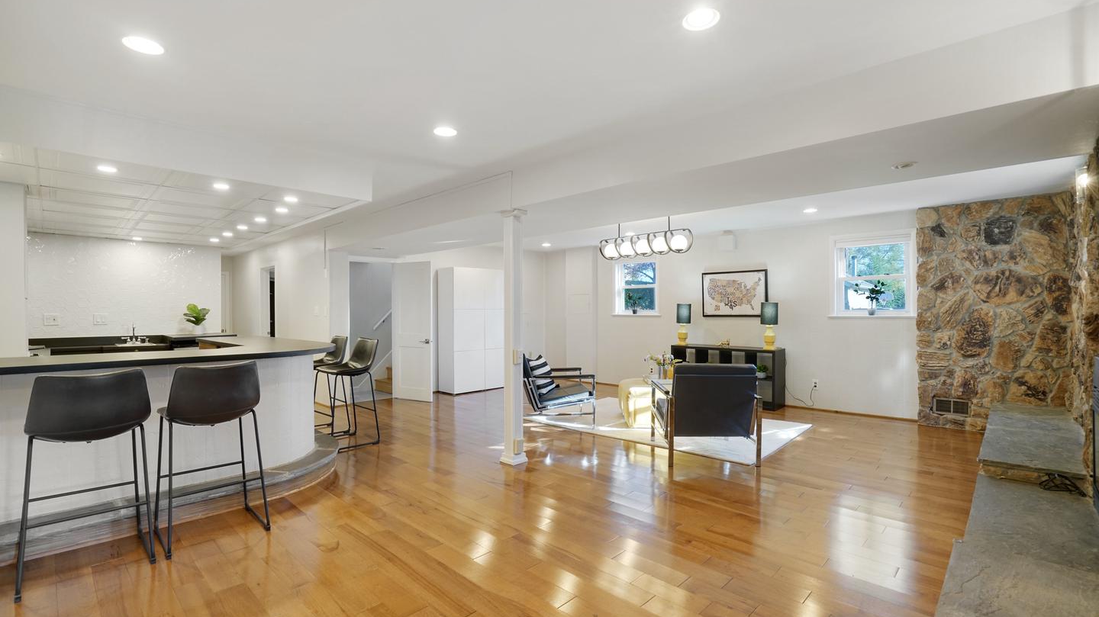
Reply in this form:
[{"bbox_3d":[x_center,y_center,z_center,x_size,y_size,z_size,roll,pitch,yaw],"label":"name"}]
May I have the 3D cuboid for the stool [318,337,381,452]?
[{"bbox_3d":[-2.031,0.826,4.828,0.480,1.010,0.490,-1,0,43],"label":"stool"}]

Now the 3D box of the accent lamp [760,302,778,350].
[{"bbox_3d":[2.901,0.224,6.451,0.235,0.620,0.235,-1,0,43],"label":"accent lamp"}]

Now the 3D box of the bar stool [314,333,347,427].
[{"bbox_3d":[-2.500,0.831,5.293,0.480,1.010,0.490,-1,0,43],"label":"bar stool"}]

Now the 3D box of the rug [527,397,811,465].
[{"bbox_3d":[1.309,1.313,5.696,2.750,0.012,1.960,-1,0,43],"label":"rug"}]

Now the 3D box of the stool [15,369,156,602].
[{"bbox_3d":[-2.394,0.817,2.527,0.490,1.010,0.480,-1,0,43],"label":"stool"}]

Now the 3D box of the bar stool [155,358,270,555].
[{"bbox_3d":[-2.018,0.817,2.916,0.490,1.010,0.480,-1,0,43],"label":"bar stool"}]

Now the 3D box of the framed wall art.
[{"bbox_3d":[2.666,-0.201,7.051,0.950,0.665,0.030,-1,0,43],"label":"framed wall art"}]

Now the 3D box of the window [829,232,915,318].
[{"bbox_3d":[3.918,-0.395,5.936,0.870,1.020,0.120,-1,0,43],"label":"window"}]

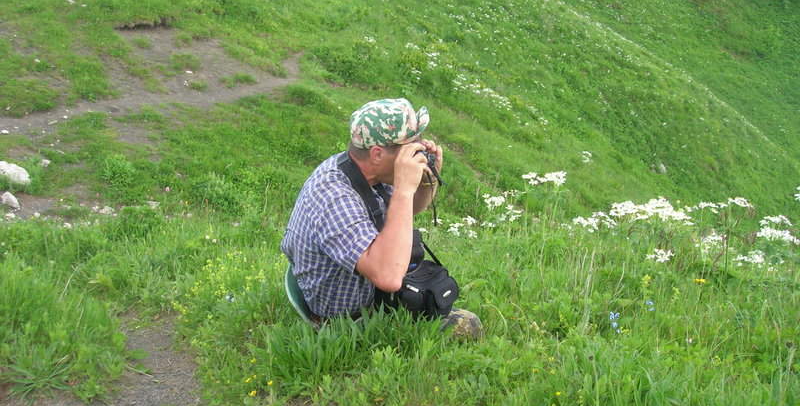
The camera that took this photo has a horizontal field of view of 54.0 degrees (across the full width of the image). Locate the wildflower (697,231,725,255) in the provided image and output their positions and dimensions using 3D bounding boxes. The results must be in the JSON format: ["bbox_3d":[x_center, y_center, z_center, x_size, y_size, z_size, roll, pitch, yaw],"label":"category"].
[{"bbox_3d":[1.343,0.175,3.400,0.118,0.079,0.100,0,12,0],"label":"wildflower"}]

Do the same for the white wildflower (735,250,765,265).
[{"bbox_3d":[1.468,0.229,3.300,0.122,0.041,0.104,0,12,0],"label":"white wildflower"}]

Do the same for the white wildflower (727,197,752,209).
[{"bbox_3d":[1.555,0.002,3.600,0.116,0.035,0.098,0,12,0],"label":"white wildflower"}]

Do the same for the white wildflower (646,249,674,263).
[{"bbox_3d":[1.094,0.225,3.300,0.114,0.035,0.097,0,12,0],"label":"white wildflower"}]

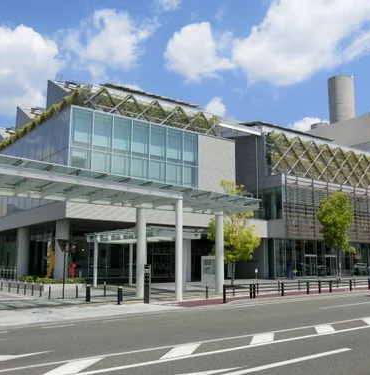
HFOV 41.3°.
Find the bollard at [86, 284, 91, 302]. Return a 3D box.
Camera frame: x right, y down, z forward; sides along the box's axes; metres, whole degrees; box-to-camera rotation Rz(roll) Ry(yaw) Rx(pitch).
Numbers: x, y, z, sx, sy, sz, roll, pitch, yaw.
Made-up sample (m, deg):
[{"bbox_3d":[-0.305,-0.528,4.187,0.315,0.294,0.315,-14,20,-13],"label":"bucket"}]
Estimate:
[{"bbox_3d":[-3.957,4.329,20.171,0.170,0.690,0.170,0,-9,0],"label":"bollard"}]

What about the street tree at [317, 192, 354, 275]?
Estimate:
[{"bbox_3d":[14.971,4.634,48.424,3.800,8.580,3.800,8,-12,-42],"label":"street tree"}]

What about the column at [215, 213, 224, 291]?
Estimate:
[{"bbox_3d":[1.849,3.516,26.278,0.420,4.150,0.420,0,-9,0],"label":"column"}]

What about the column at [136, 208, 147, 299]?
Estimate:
[{"bbox_3d":[-1.993,2.974,22.746,0.440,4.150,0.440,0,-9,0],"label":"column"}]

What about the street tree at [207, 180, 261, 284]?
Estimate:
[{"bbox_3d":[3.498,3.230,35.259,3.900,7.420,3.900,0,-9,0],"label":"street tree"}]

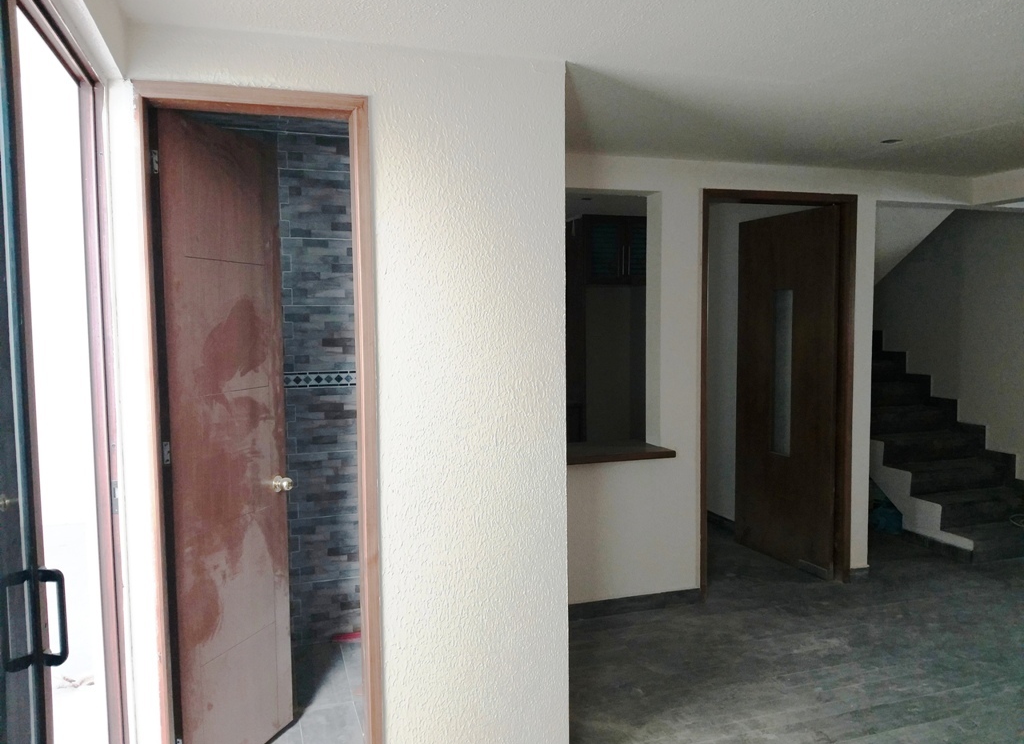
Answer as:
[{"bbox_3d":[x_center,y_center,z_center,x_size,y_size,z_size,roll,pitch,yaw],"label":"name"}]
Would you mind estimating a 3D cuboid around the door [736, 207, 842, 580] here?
[{"bbox_3d":[1.689,0.109,4.779,0.045,2.139,0.822,-2,4,-23],"label":"door"}]

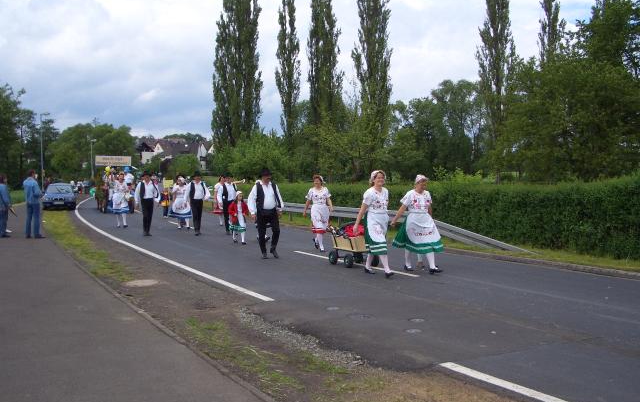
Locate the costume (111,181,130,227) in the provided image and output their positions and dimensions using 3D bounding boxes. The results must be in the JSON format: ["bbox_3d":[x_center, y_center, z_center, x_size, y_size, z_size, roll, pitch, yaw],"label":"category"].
[{"bbox_3d":[-6.304,0.079,20.500,0.600,1.420,0.450,-1,2,-20],"label":"costume"}]

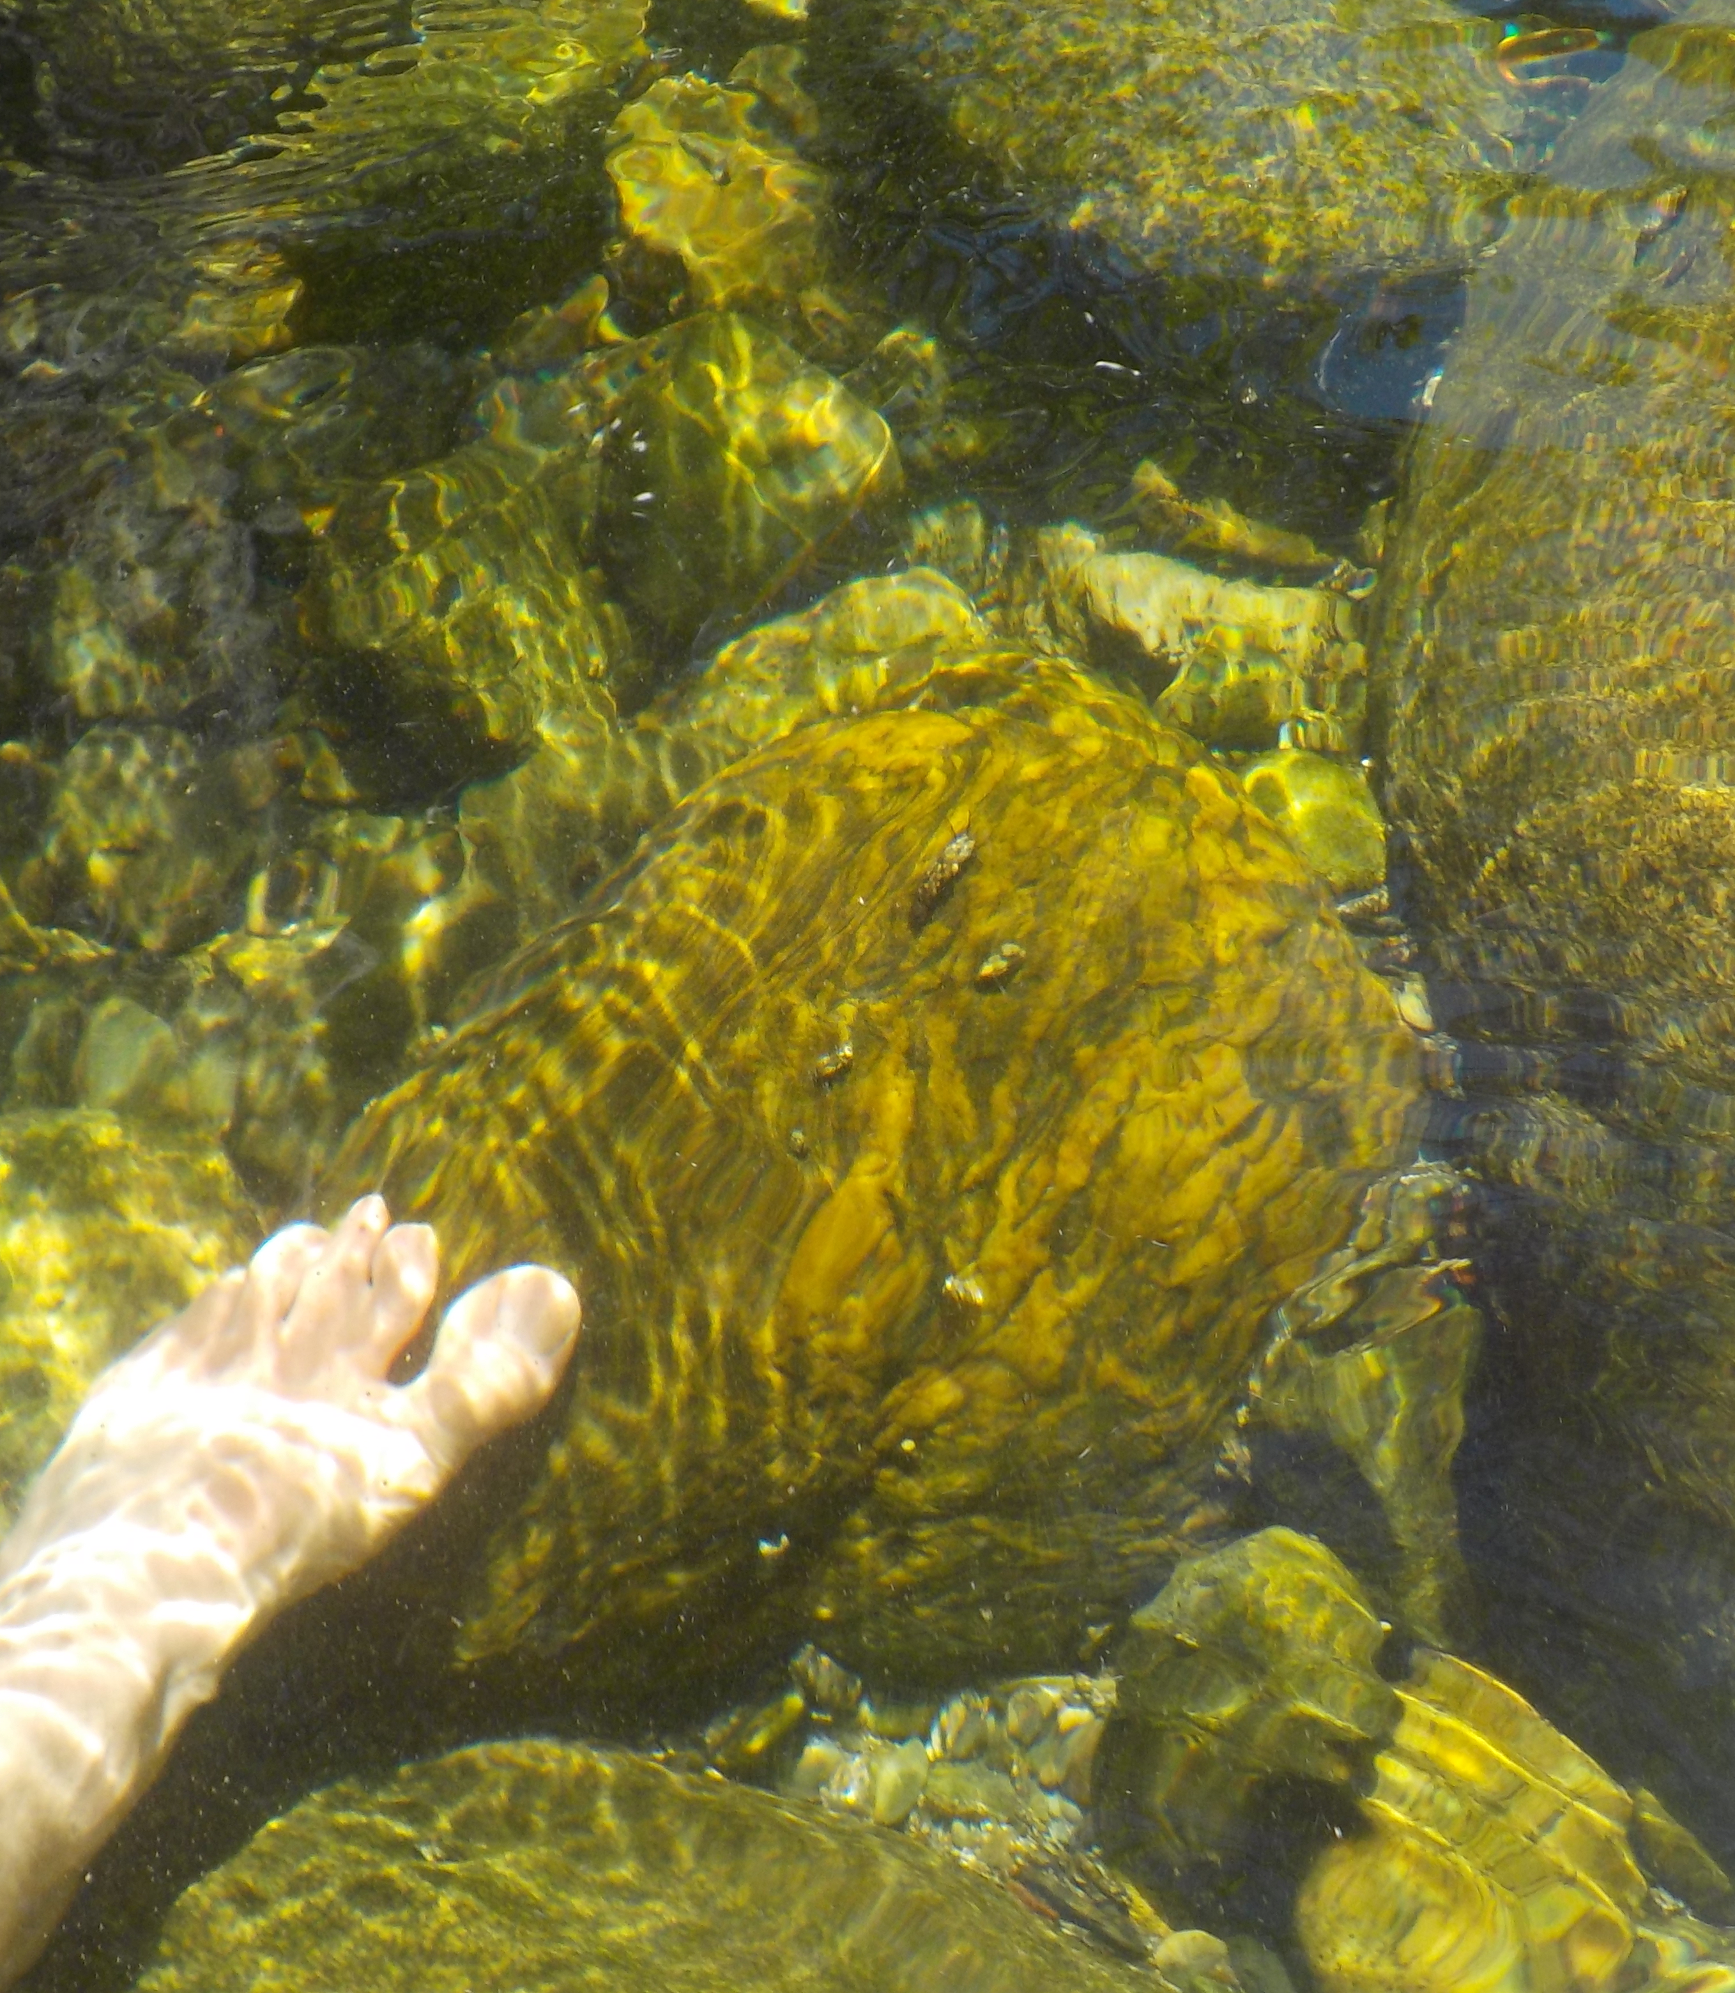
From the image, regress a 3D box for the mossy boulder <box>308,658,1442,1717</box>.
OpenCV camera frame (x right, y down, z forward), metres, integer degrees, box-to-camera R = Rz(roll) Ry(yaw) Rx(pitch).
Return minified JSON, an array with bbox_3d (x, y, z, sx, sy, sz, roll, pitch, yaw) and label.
[{"bbox_3d":[0.010,0.063,0.815,0.310,0.260,0.410,31,57,23],"label":"mossy boulder"}]

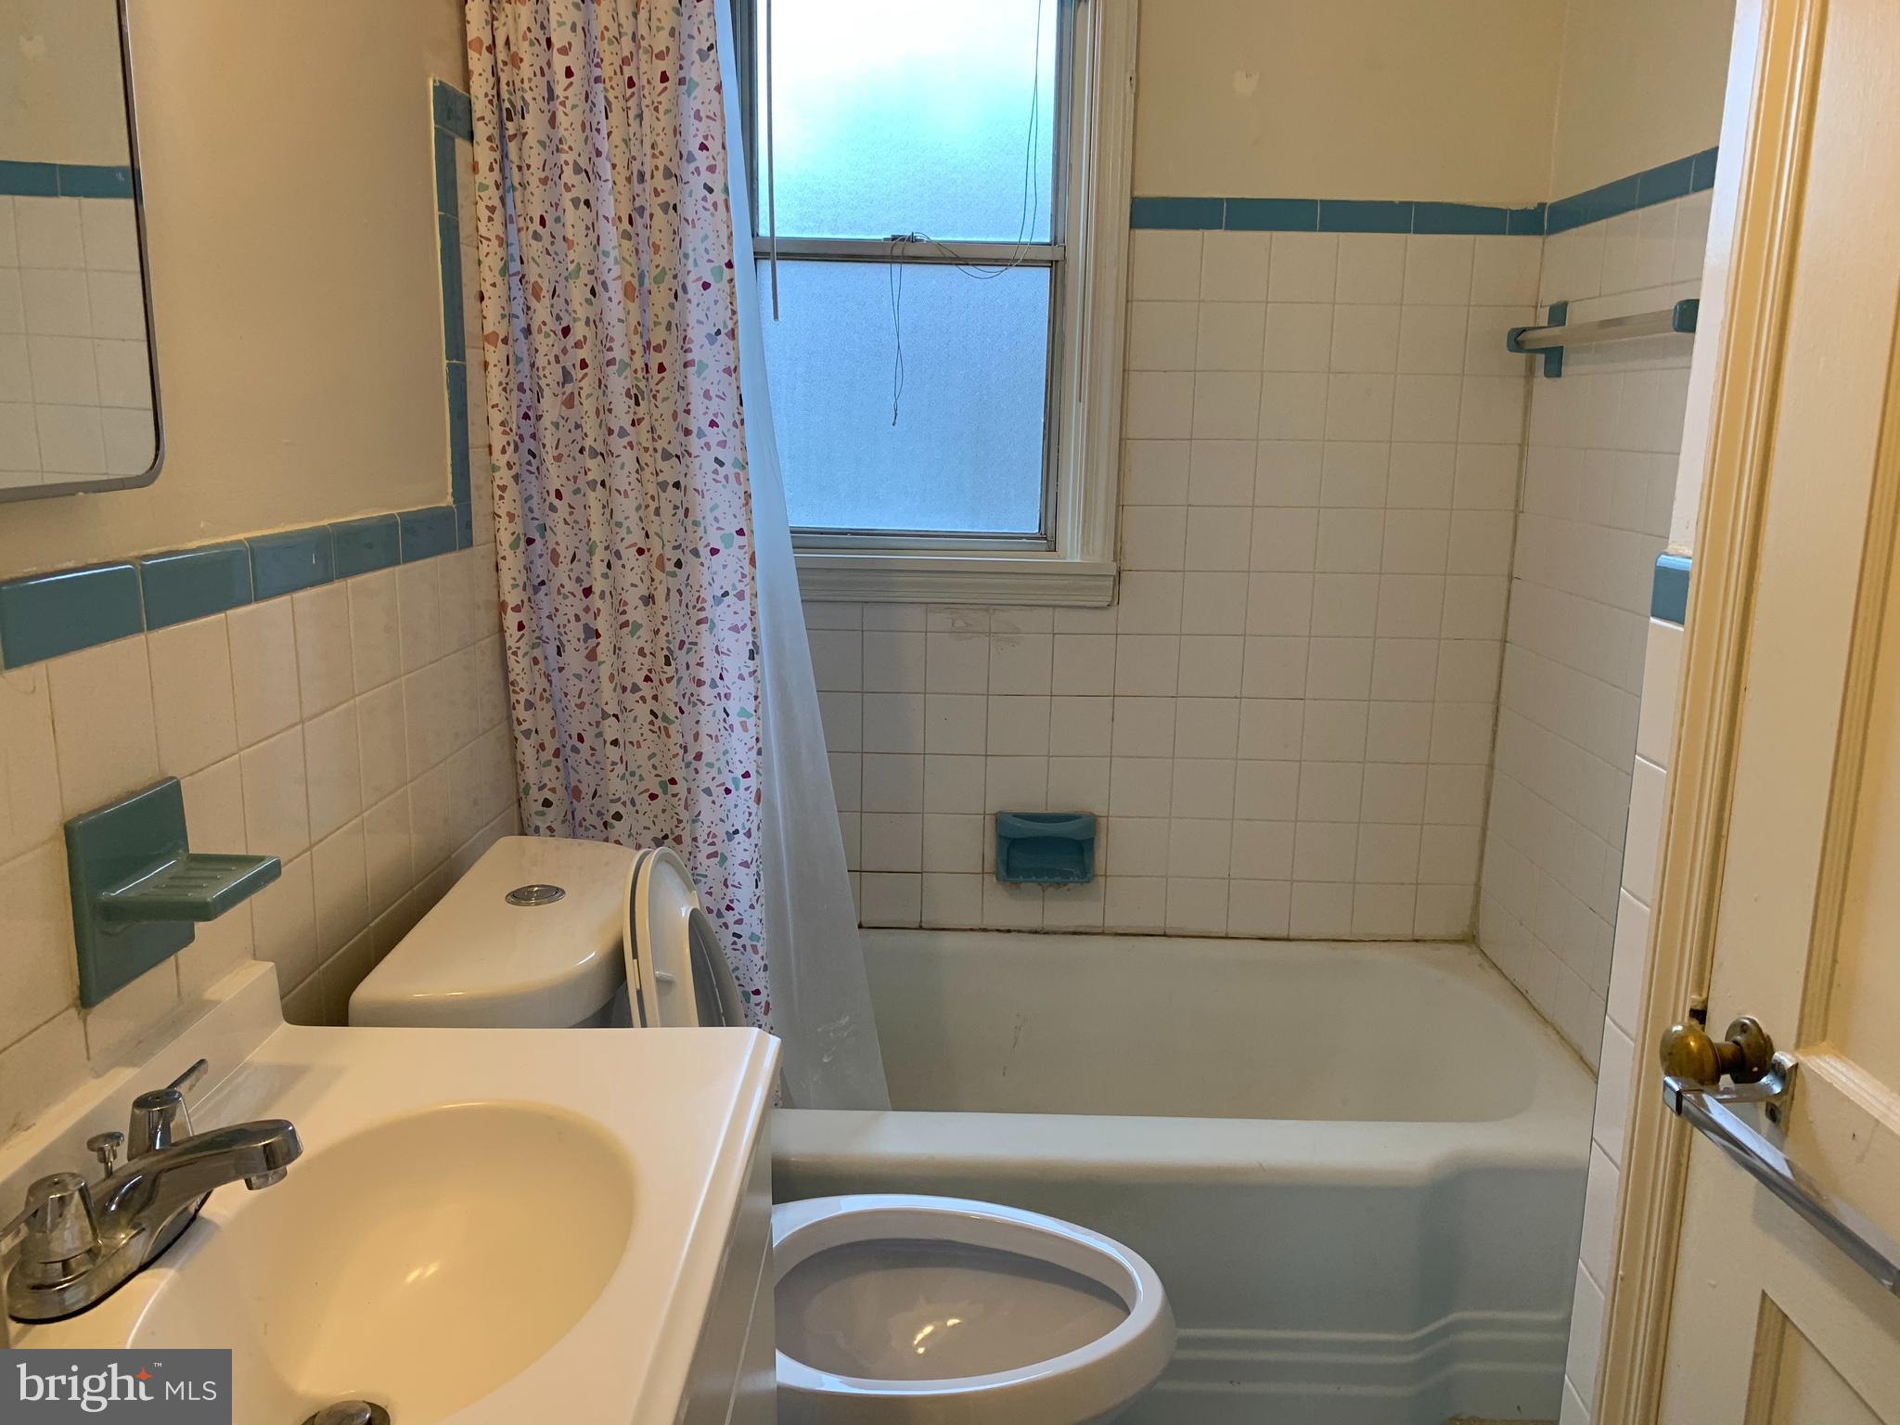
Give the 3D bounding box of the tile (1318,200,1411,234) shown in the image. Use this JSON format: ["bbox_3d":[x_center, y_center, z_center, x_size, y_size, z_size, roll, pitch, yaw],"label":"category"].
[{"bbox_3d":[0.675,-0.804,2.320,0.150,0.050,0.012,1,12,1],"label":"tile"}]

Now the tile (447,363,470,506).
[{"bbox_3d":[-0.541,-0.305,1.563,0.010,0.151,0.052,1,12,0],"label":"tile"}]

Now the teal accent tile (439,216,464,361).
[{"bbox_3d":[-0.552,-0.463,1.567,0.012,0.152,0.055,1,12,1],"label":"teal accent tile"}]

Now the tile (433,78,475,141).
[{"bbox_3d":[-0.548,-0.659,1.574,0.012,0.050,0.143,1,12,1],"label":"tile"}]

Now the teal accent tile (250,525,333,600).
[{"bbox_3d":[-0.565,-0.128,1.216,0.012,0.051,0.147,1,12,1],"label":"teal accent tile"}]

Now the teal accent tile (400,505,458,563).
[{"bbox_3d":[-0.544,-0.186,1.479,0.010,0.050,0.155,1,12,0],"label":"teal accent tile"}]

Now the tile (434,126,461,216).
[{"bbox_3d":[-0.550,-0.582,1.546,0.012,0.087,0.055,1,12,1],"label":"tile"}]

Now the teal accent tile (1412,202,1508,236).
[{"bbox_3d":[0.823,-0.795,2.303,0.152,0.048,0.010,1,12,0],"label":"teal accent tile"}]

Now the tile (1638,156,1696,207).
[{"bbox_3d":[0.967,-0.710,1.915,0.012,0.048,0.152,1,12,1],"label":"tile"}]

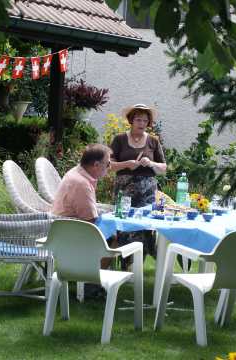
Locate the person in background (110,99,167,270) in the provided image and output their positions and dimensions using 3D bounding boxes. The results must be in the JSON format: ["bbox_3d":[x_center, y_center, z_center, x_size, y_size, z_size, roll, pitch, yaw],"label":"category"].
[{"bbox_3d":[0.159,0.115,10.341,0.500,1.610,0.380,2,5,-15],"label":"person in background"}]

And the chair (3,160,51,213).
[{"bbox_3d":[-0.541,0.400,9.644,0.700,1.080,0.620,4,5,18],"label":"chair"}]

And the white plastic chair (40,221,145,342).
[{"bbox_3d":[-0.175,0.674,8.199,0.570,0.800,0.590,5,5,20],"label":"white plastic chair"}]

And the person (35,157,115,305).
[{"bbox_3d":[-0.265,0.327,8.998,0.620,1.200,0.520,3,5,-2],"label":"person"}]

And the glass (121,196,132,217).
[{"bbox_3d":[0.060,0.200,9.194,0.080,0.150,0.080,3,5,0],"label":"glass"}]

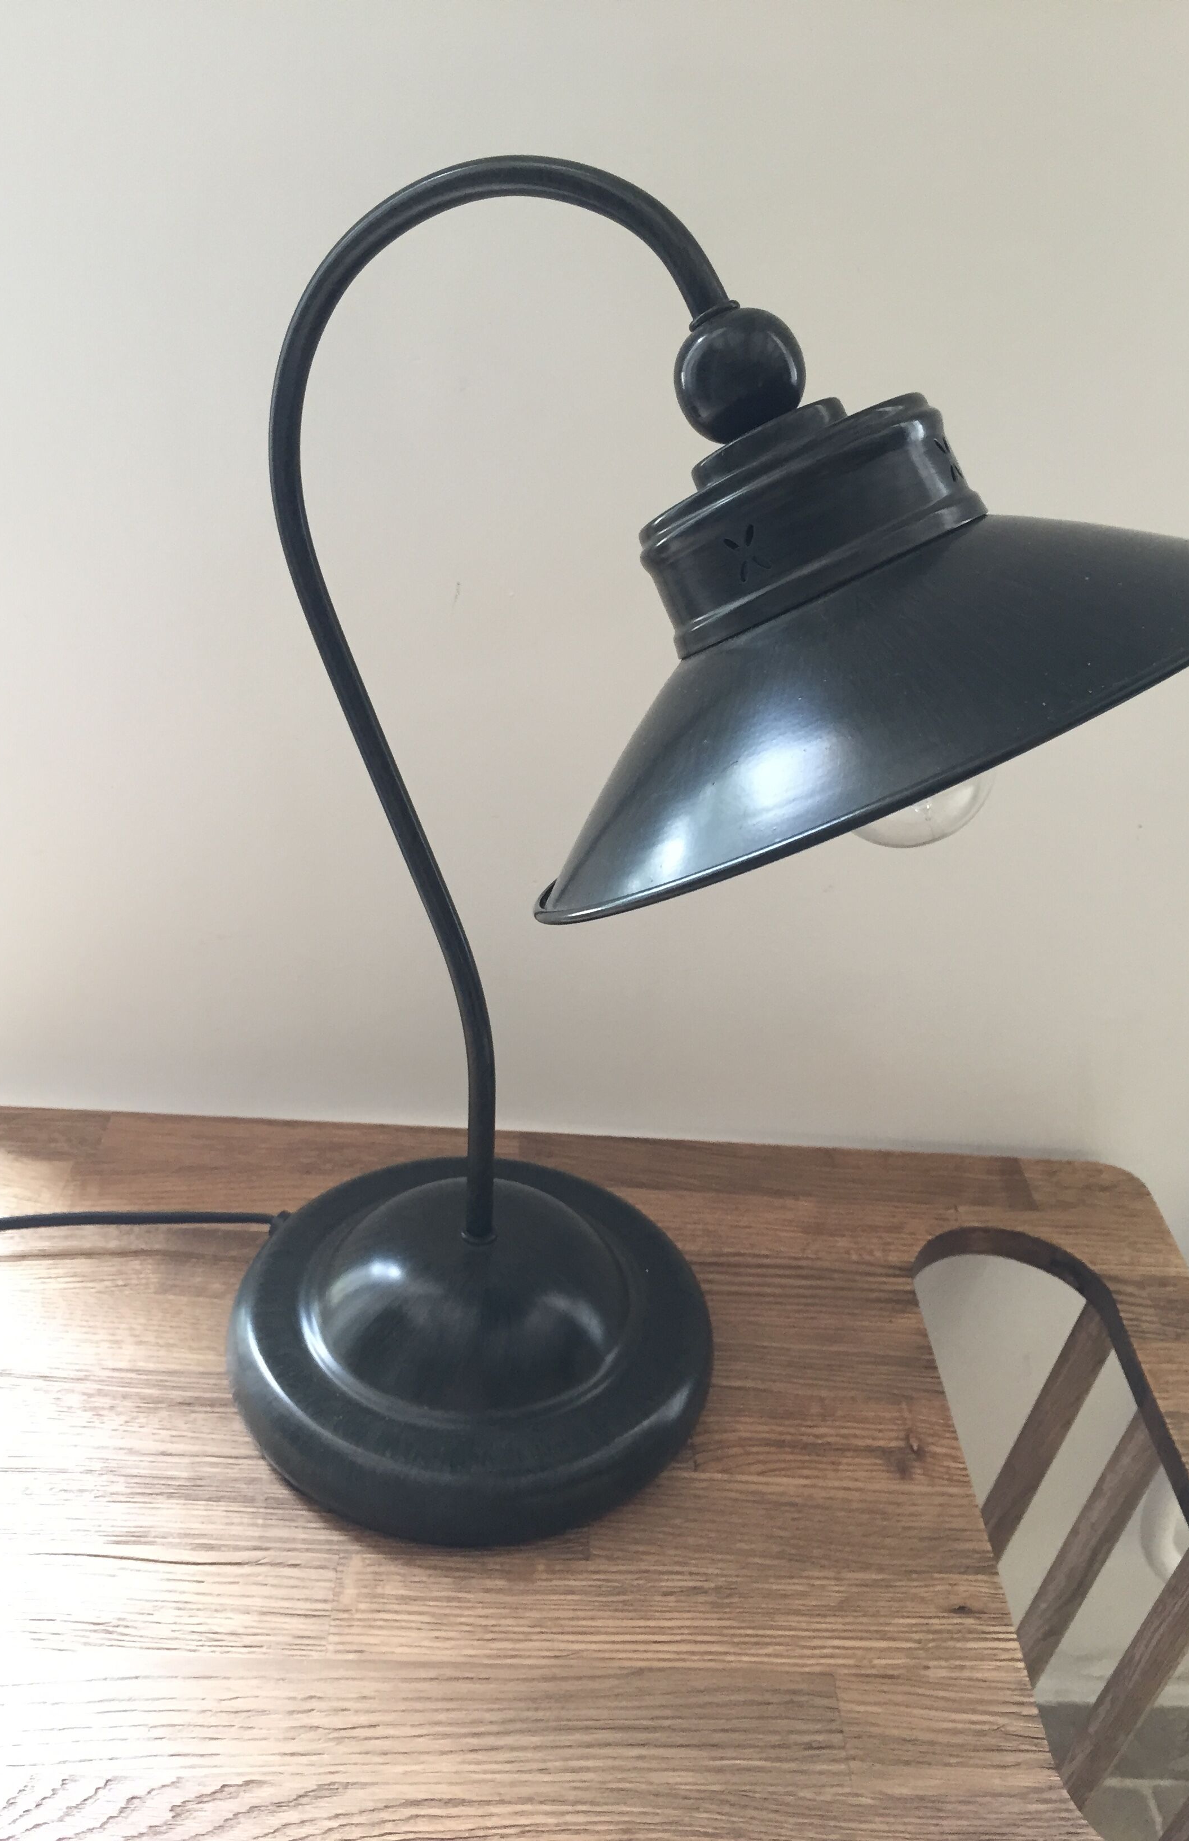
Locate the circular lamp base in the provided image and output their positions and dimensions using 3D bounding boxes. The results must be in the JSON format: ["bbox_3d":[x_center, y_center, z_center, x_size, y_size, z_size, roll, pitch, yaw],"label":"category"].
[{"bbox_3d":[-0.047,0.150,0.615,0.195,0.065,0.195,3,32,-5],"label":"circular lamp base"}]

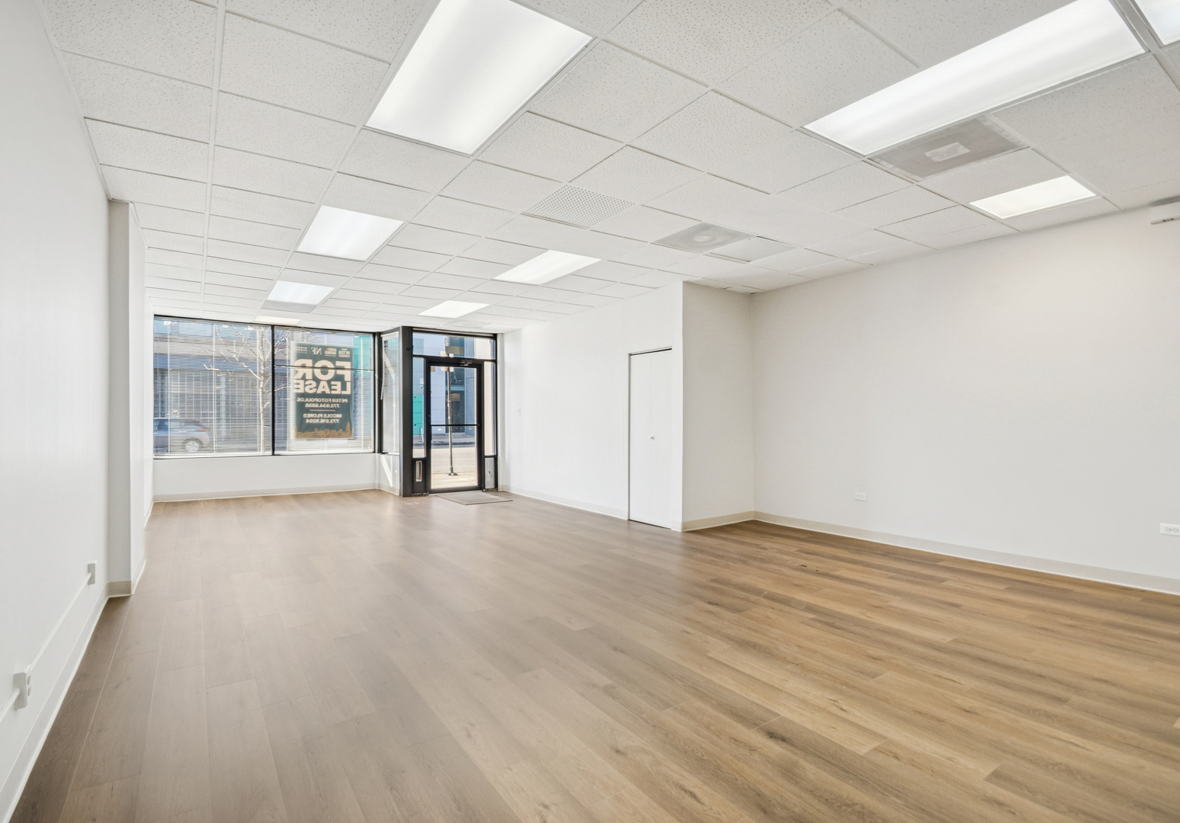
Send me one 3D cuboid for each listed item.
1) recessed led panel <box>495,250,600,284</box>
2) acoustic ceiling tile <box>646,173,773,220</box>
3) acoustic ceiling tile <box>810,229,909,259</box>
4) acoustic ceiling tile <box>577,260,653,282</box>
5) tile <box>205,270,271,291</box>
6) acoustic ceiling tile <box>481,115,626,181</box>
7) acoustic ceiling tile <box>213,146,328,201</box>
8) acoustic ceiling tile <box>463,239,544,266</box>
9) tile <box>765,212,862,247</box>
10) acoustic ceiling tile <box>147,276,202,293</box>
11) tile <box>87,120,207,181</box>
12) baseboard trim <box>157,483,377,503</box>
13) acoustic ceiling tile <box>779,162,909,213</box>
[{"bbox_3d":[-0.462,-1.469,5.293,0.606,0.060,1.189,0,-2,-35],"label":"recessed led panel"},{"bbox_3d":[0.809,-1.488,3.603,0.600,0.020,0.600,0,-1,-34],"label":"acoustic ceiling tile"},{"bbox_3d":[2.393,-1.493,4.617,0.606,0.022,0.595,0,-2,-35],"label":"acoustic ceiling tile"},{"bbox_3d":[0.237,-1.440,5.310,0.600,0.020,0.600,-1,1,-35],"label":"acoustic ceiling tile"},{"bbox_3d":[-3.894,-1.447,5.727,0.600,0.022,0.600,0,-1,-34],"label":"tile"},{"bbox_3d":[-0.247,-1.522,3.006,0.600,0.022,0.600,0,-1,-34],"label":"acoustic ceiling tile"},{"bbox_3d":[-2.021,-1.492,3.252,0.600,0.025,0.600,0,-1,-35],"label":"acoustic ceiling tile"},{"bbox_3d":[-0.821,-1.482,4.779,0.600,0.022,0.600,0,-1,-34],"label":"acoustic ceiling tile"},{"bbox_3d":[1.883,-1.505,4.314,0.600,0.022,0.600,0,-1,-34],"label":"tile"},{"bbox_3d":[-4.623,-1.411,5.726,0.500,0.020,0.600,0,-1,-34],"label":"acoustic ceiling tile"},{"bbox_3d":[-2.510,-1.494,2.954,0.510,0.025,0.600,0,-1,-35],"label":"tile"},{"bbox_3d":[-4.780,1.220,7.790,2.850,0.100,0.020,0,-1,-22],"label":"baseboard trim"},{"bbox_3d":[1.690,-1.496,3.444,0.600,0.020,0.600,0,-1,-34],"label":"acoustic ceiling tile"}]

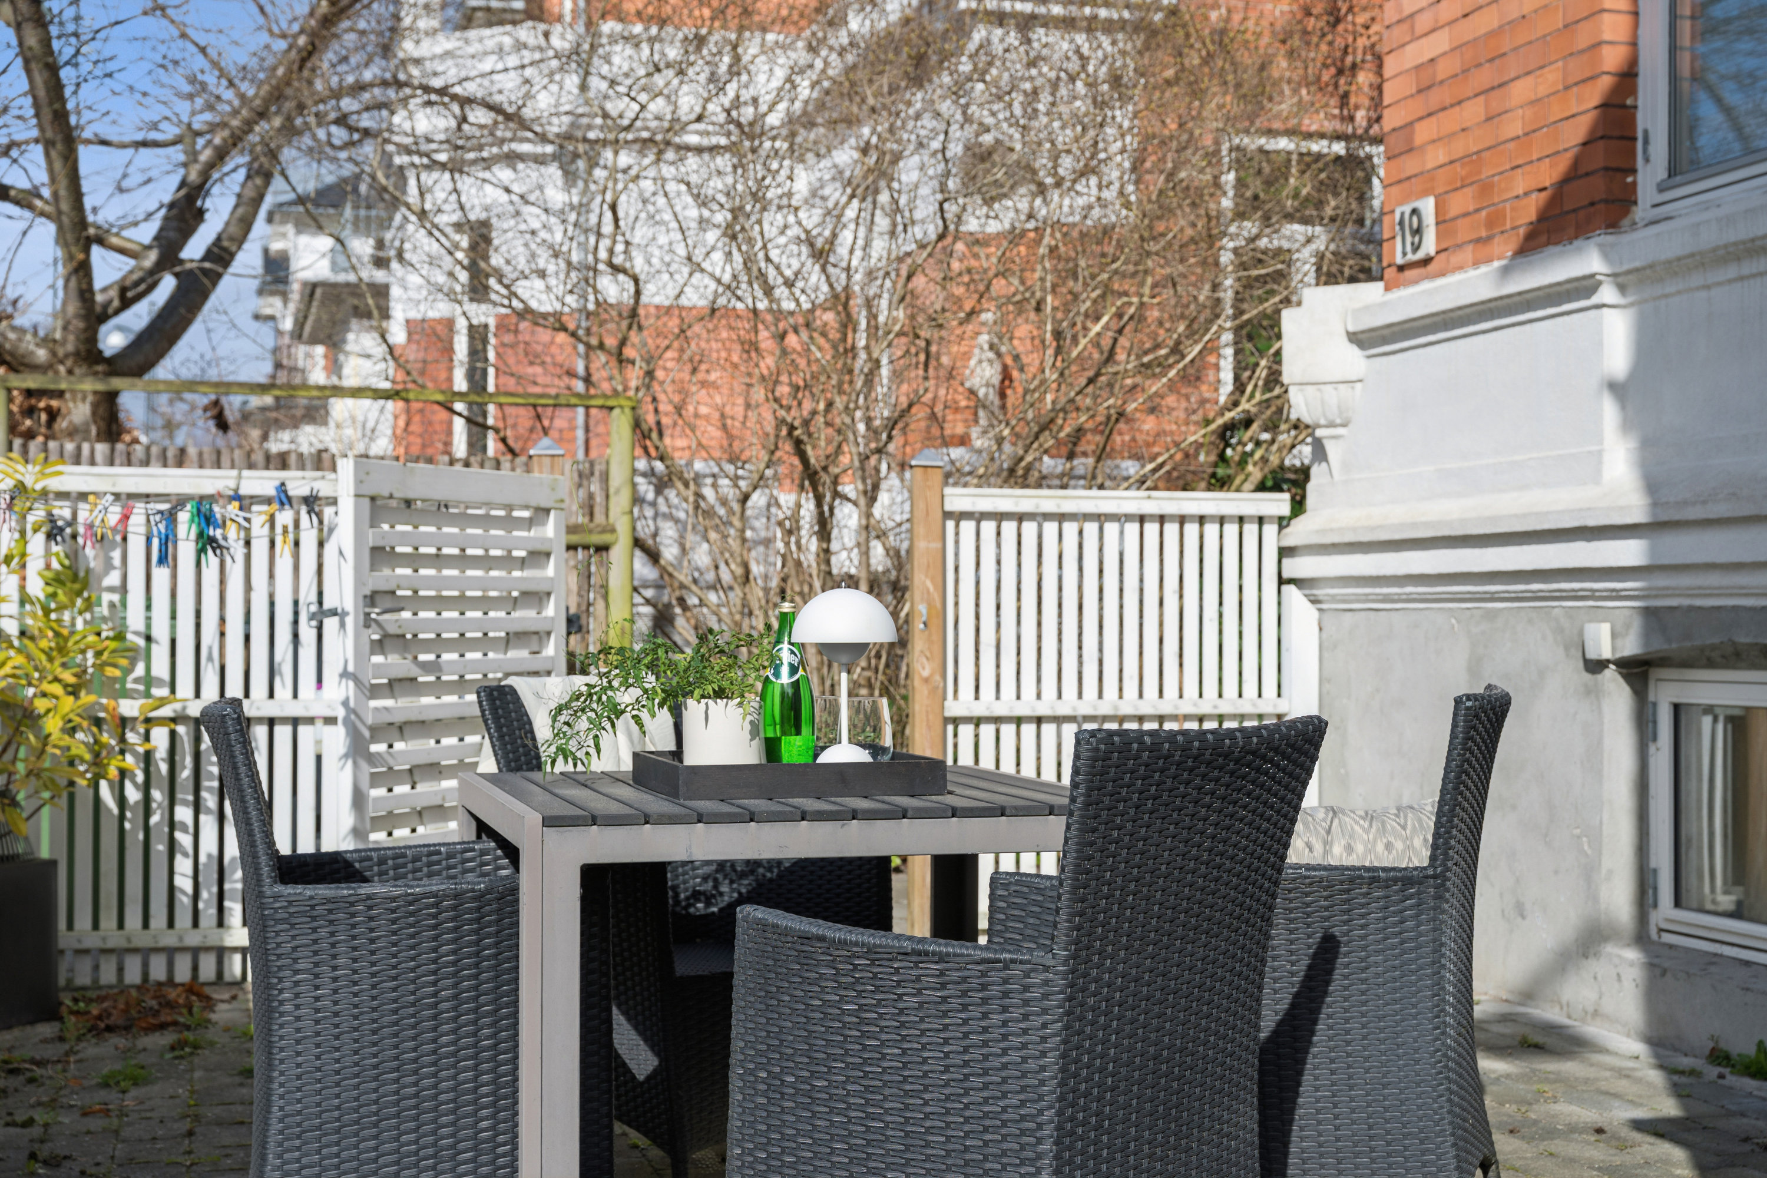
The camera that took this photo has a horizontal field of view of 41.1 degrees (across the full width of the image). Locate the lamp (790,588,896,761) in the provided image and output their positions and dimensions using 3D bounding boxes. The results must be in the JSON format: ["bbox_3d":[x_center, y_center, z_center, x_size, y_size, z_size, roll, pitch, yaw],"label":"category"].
[{"bbox_3d":[-0.058,0.142,3.550,0.160,0.298,0.160,0,-1,0],"label":"lamp"}]

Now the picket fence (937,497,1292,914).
[{"bbox_3d":[0.694,0.368,6.880,1.090,1.340,0.060,0,-1,-15],"label":"picket fence"}]

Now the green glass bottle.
[{"bbox_3d":[-0.145,0.155,3.580,0.084,0.276,0.084,0,-1,0],"label":"green glass bottle"}]

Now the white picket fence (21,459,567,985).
[{"bbox_3d":[-1.450,0.345,5.930,1.450,1.360,0.820,0,-1,-15],"label":"white picket fence"}]

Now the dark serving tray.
[{"bbox_3d":[-0.148,0.276,3.563,0.400,0.050,0.345,0,-1,-15],"label":"dark serving tray"}]

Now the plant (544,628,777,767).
[{"bbox_3d":[-0.335,0.170,3.500,0.345,0.240,0.250,0,-1,0],"label":"plant"}]

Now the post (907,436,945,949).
[{"bbox_3d":[0.120,0.335,6.760,0.083,1.470,0.083,0,-1,-15],"label":"post"}]

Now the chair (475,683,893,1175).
[{"bbox_3d":[-0.401,0.612,4.530,0.620,0.860,0.570,0,-1,44],"label":"chair"}]

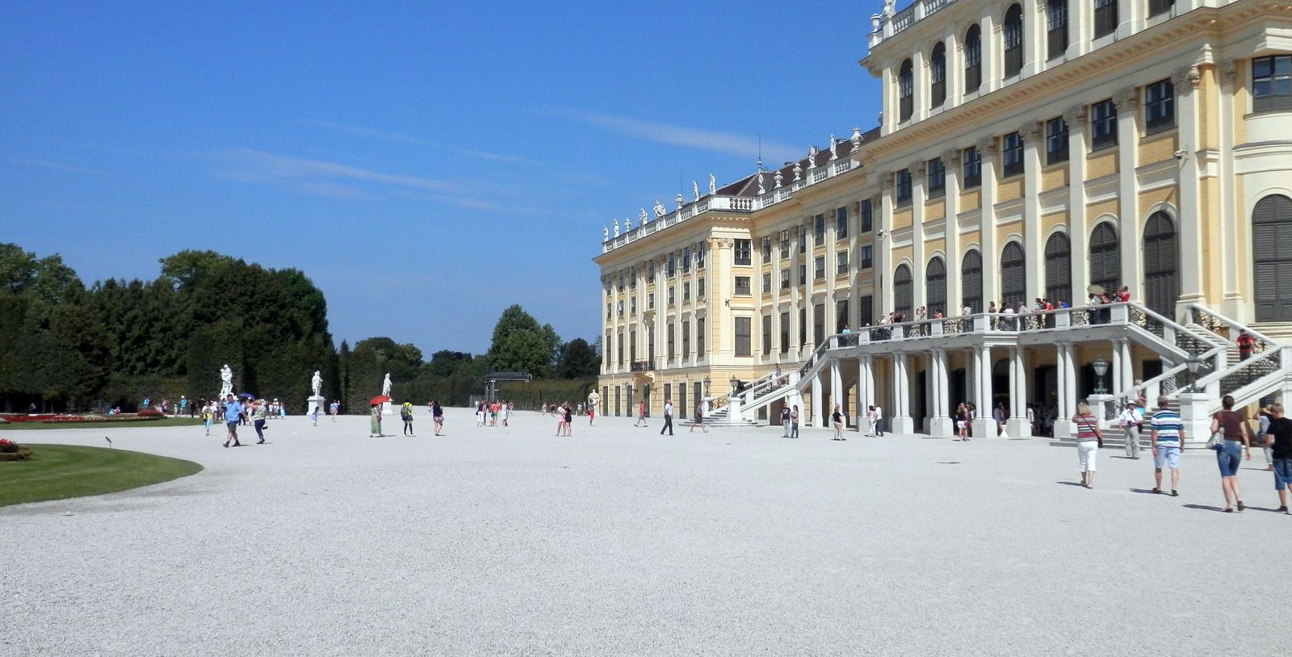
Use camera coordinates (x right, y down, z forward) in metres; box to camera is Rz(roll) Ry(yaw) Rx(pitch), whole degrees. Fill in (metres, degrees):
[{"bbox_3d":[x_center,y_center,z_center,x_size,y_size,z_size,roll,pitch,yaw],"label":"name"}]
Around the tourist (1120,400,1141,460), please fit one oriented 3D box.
[{"bbox_3d":[13.994,2.924,35.500,0.650,1.710,0.480,-1,-3,22],"label":"tourist"}]

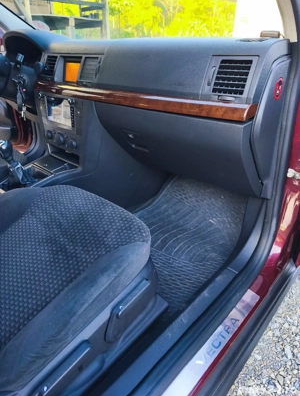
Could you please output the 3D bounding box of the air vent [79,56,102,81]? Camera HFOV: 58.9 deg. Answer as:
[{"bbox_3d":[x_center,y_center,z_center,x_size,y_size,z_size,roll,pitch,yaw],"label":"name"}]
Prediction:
[{"bbox_3d":[-0.188,-0.419,0.872,0.082,0.074,0.025,22,15,34],"label":"air vent"}]

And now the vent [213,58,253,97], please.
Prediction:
[{"bbox_3d":[0.179,-0.256,0.569,0.074,0.072,0.025,16,15,27],"label":"vent"}]

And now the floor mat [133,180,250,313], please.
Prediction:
[{"bbox_3d":[0.108,0.104,1.005,0.450,0.070,0.640,25,43,37],"label":"floor mat"}]

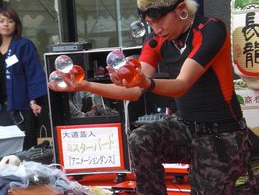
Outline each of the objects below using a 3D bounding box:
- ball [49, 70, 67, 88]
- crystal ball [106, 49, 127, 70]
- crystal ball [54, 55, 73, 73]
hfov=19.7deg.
[{"bbox_3d":[-0.300,-0.078,3.150,0.076,0.076,0.076,-4,7,0],"label":"ball"},{"bbox_3d":[-0.049,-0.146,2.870,0.076,0.076,0.076,-4,7,0],"label":"crystal ball"},{"bbox_3d":[-0.272,-0.138,3.120,0.076,0.076,0.076,-4,7,0],"label":"crystal ball"}]

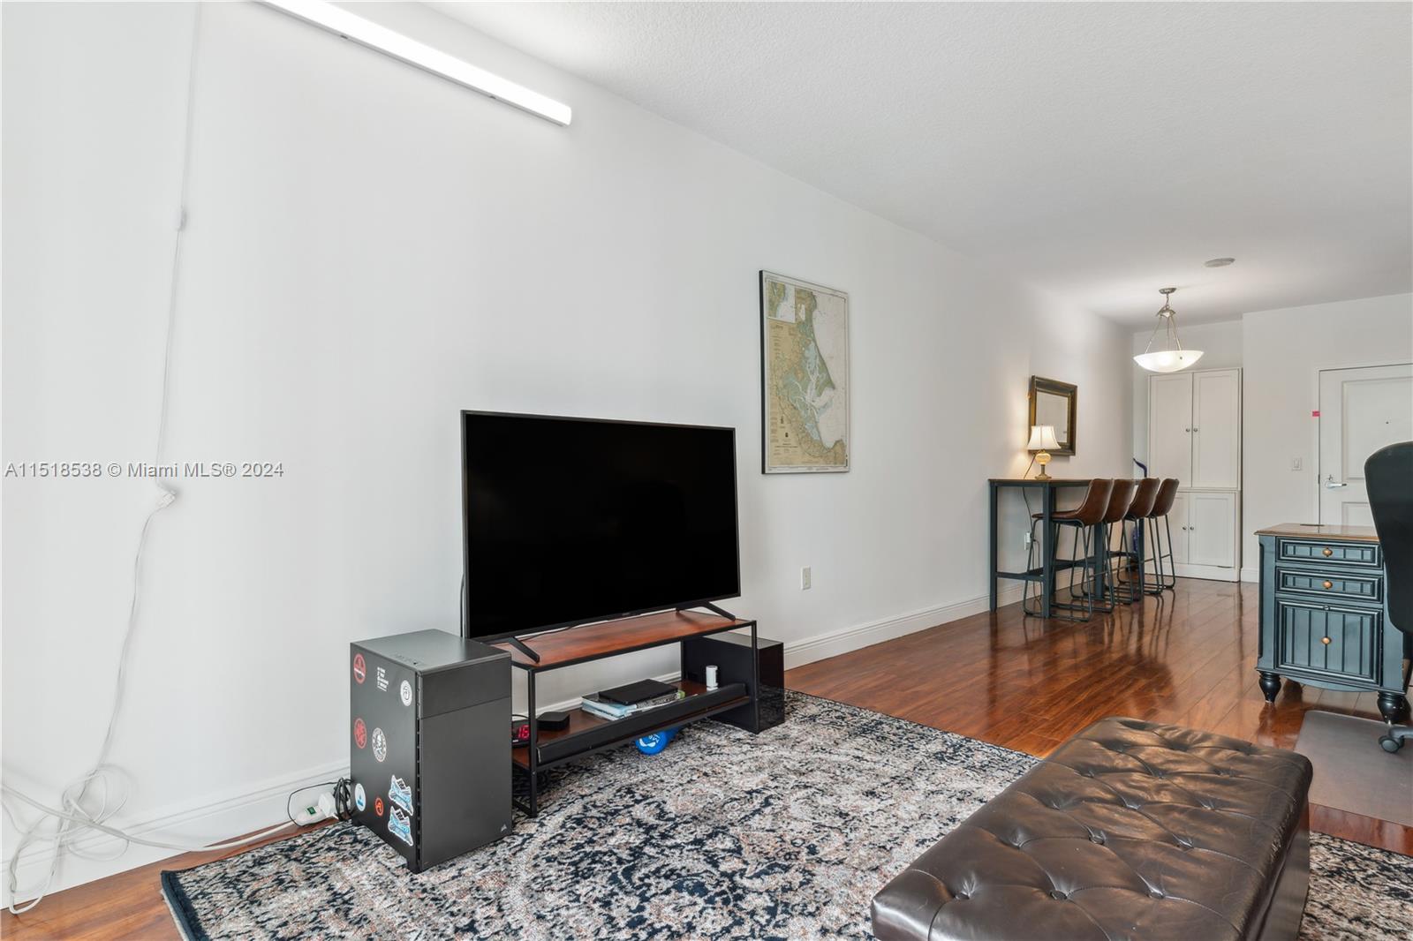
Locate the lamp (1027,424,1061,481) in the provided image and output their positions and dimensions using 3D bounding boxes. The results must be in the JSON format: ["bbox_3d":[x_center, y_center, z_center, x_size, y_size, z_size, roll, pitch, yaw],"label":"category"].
[{"bbox_3d":[2.760,-0.150,5.468,0.247,0.457,0.247,0,0,-42],"label":"lamp"}]

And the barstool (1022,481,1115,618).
[{"bbox_3d":[2.832,0.589,5.253,0.484,1.062,0.522,0,0,-42],"label":"barstool"}]

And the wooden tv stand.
[{"bbox_3d":[-0.319,0.856,2.596,1.023,0.462,0.440,0,0,-42],"label":"wooden tv stand"}]

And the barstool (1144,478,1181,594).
[{"bbox_3d":[4.248,0.597,6.541,0.484,1.062,0.522,0,0,-42],"label":"barstool"}]

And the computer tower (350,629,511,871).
[{"bbox_3d":[-0.837,0.810,2.025,0.446,0.541,0.273,0,0,41],"label":"computer tower"}]

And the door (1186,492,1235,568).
[{"bbox_3d":[5.198,0.606,6.854,0.033,0.748,0.396,0,0,-41],"label":"door"}]

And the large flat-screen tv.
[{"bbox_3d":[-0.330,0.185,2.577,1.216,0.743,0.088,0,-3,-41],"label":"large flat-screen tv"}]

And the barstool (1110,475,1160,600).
[{"bbox_3d":[3.776,0.594,6.112,0.484,1.062,0.522,0,0,-42],"label":"barstool"}]

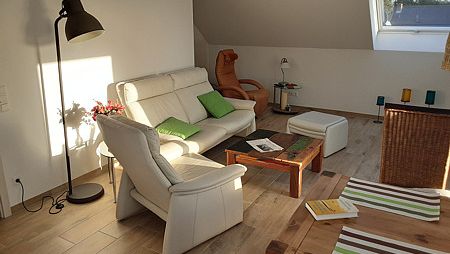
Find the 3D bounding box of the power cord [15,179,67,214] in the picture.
[{"bbox_3d":[-1.597,0.579,3.303,0.314,0.314,0.375,9,19,29],"label":"power cord"}]

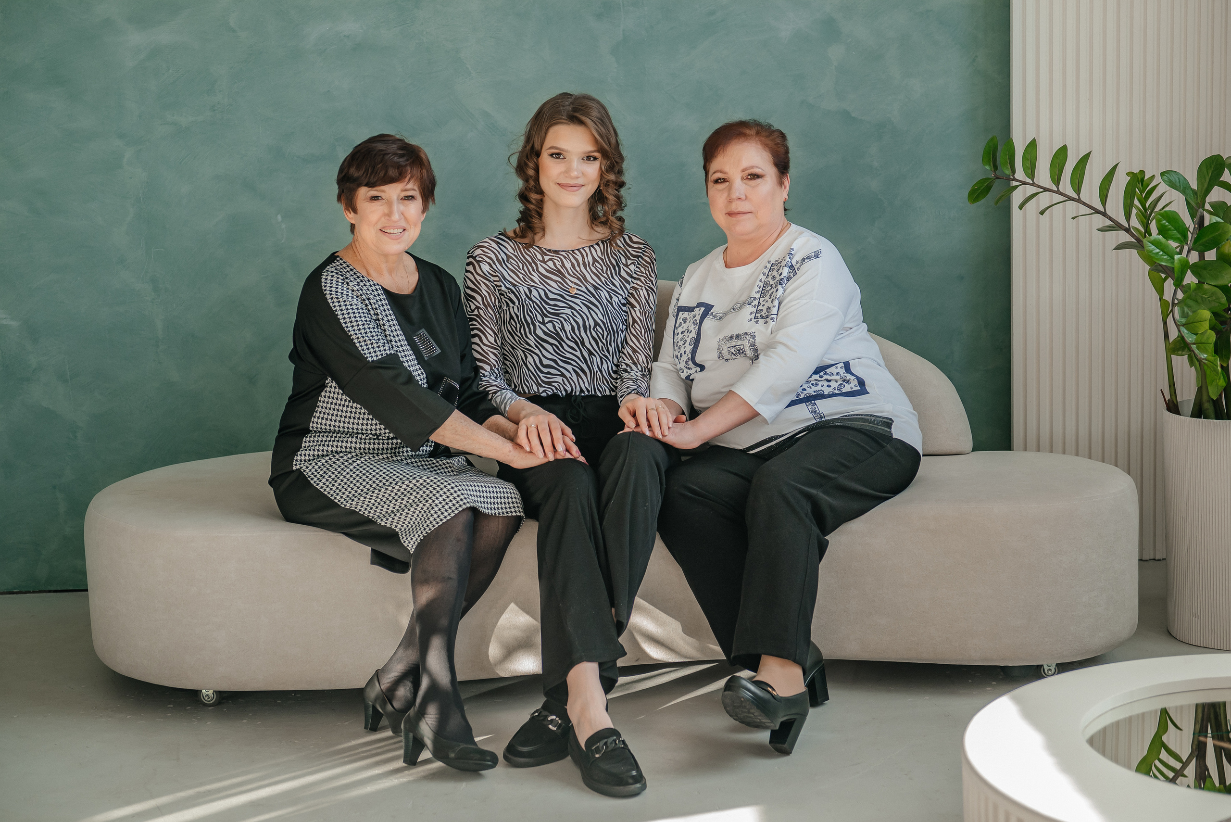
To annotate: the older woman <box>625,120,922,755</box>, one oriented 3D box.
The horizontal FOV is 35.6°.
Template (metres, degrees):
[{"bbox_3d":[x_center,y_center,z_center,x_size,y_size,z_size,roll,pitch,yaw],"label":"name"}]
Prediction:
[{"bbox_3d":[0.300,-0.016,3.887,0.580,1.130,0.960,3,9,30],"label":"older woman"}]

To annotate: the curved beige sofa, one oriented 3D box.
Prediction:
[{"bbox_3d":[-0.026,0.122,4.278,2.290,0.770,1.070,-2,8,0],"label":"curved beige sofa"}]

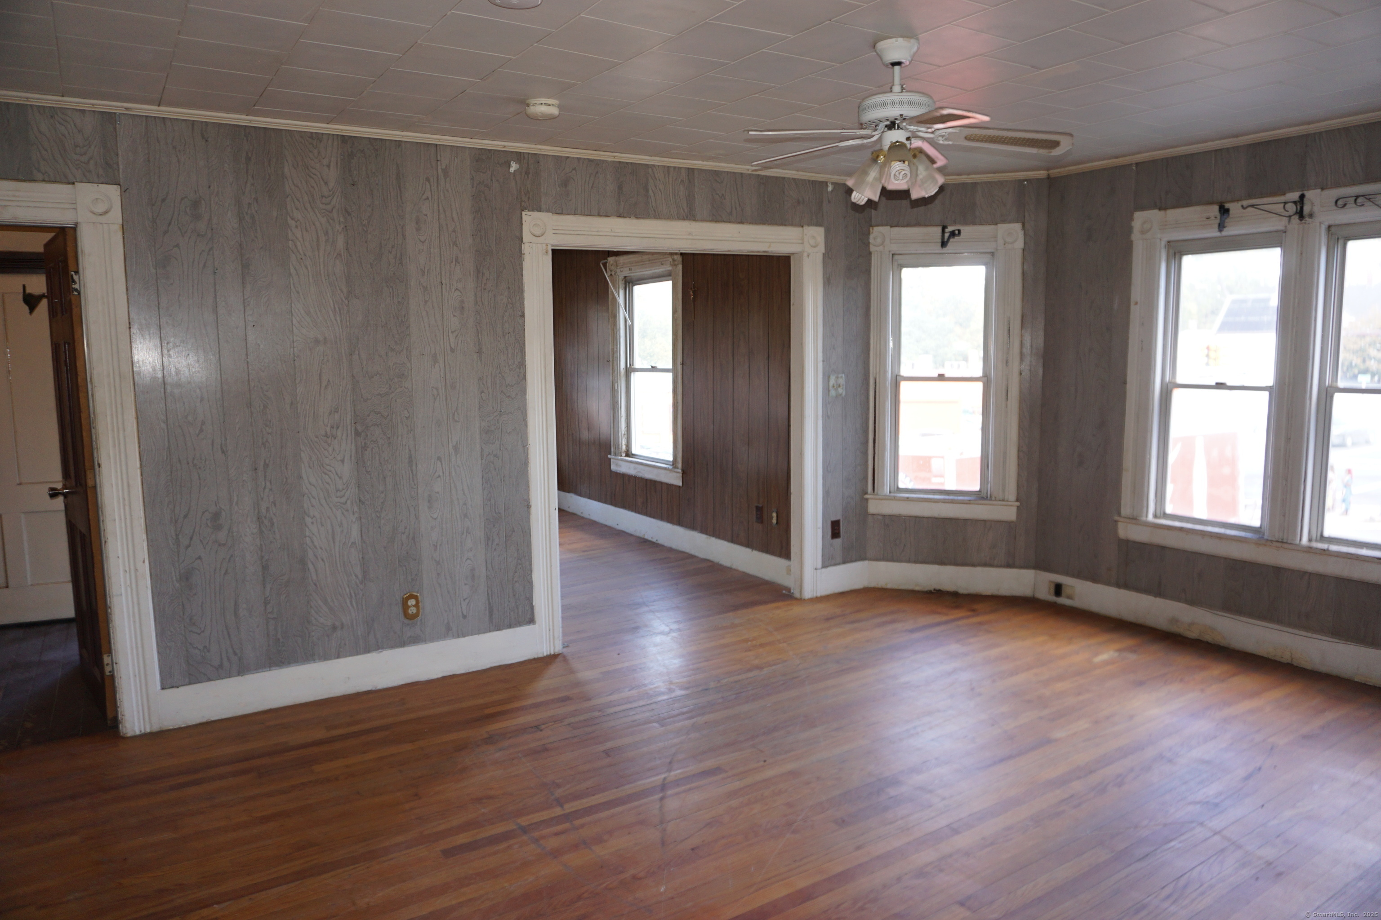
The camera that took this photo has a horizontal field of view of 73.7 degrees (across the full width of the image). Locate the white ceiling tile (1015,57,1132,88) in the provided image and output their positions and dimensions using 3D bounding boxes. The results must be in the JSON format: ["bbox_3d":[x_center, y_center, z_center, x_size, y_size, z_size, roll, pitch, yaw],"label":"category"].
[{"bbox_3d":[1.297,-1.319,3.145,0.302,0.015,0.302,-5,9,-33],"label":"white ceiling tile"}]

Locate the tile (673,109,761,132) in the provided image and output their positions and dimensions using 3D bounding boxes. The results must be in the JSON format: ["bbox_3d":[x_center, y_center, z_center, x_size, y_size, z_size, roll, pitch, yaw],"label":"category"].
[{"bbox_3d":[0.115,-1.403,3.822,0.305,0.018,0.305,-5,9,-33],"label":"tile"}]

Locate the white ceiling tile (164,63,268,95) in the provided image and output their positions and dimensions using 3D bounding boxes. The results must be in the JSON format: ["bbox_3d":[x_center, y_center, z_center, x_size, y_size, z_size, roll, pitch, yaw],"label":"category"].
[{"bbox_3d":[-1.623,-1.307,3.168,0.303,0.016,0.303,-5,9,-33],"label":"white ceiling tile"}]

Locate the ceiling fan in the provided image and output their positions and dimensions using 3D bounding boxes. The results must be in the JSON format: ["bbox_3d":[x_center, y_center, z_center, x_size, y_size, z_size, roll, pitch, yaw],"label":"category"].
[{"bbox_3d":[0.642,-1.025,2.832,1.050,0.480,1.050,-5,9,-31],"label":"ceiling fan"}]

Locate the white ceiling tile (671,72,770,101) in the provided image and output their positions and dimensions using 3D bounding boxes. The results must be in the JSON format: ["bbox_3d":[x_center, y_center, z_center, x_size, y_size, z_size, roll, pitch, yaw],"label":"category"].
[{"bbox_3d":[0.109,-1.332,3.297,0.303,0.016,0.303,-5,9,-33],"label":"white ceiling tile"}]

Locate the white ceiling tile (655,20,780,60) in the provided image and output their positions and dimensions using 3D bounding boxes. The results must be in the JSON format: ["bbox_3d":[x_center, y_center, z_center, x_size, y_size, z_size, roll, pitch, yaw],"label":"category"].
[{"bbox_3d":[0.093,-1.240,2.715,0.303,0.015,0.303,-6,9,-32],"label":"white ceiling tile"}]

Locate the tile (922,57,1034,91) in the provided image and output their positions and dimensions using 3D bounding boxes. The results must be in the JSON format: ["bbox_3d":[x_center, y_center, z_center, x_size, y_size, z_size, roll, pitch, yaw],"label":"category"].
[{"bbox_3d":[0.956,-1.308,3.096,0.305,0.018,0.305,-5,9,-33],"label":"tile"}]

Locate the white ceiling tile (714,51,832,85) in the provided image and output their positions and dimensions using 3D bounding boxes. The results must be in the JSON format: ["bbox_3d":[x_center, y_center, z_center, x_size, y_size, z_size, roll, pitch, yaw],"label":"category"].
[{"bbox_3d":[0.274,-1.300,3.044,0.302,0.015,0.302,-5,9,-33],"label":"white ceiling tile"}]

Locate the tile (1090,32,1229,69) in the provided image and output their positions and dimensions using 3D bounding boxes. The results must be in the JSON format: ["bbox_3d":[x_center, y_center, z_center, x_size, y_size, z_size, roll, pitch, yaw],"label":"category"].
[{"bbox_3d":[1.461,-1.286,2.888,0.302,0.015,0.302,-5,9,-33],"label":"tile"}]

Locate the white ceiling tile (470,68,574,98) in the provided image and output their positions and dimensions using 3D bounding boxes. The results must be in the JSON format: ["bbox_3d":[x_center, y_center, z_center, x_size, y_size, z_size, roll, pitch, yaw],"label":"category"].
[{"bbox_3d":[-0.589,-1.322,3.242,0.303,0.016,0.303,-5,9,-33],"label":"white ceiling tile"}]

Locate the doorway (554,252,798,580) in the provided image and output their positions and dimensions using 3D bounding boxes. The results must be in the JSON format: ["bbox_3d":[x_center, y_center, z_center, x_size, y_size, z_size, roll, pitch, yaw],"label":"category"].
[{"bbox_3d":[-0.033,-0.095,4.833,1.490,1.930,0.140,-5,9,-31],"label":"doorway"}]

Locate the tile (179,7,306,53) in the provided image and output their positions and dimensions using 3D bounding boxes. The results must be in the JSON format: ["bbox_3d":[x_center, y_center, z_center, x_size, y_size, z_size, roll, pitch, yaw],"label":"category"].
[{"bbox_3d":[-1.287,-1.240,2.644,0.302,0.015,0.302,-5,9,-33],"label":"tile"}]

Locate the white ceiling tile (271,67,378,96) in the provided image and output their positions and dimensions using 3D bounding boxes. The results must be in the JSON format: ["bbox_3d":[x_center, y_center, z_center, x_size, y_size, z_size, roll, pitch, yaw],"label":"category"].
[{"bbox_3d":[-1.277,-1.310,3.181,0.305,0.018,0.305,-5,9,-33],"label":"white ceiling tile"}]

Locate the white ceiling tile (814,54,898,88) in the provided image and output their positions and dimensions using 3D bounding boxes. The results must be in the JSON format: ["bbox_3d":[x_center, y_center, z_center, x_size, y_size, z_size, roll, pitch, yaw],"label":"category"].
[{"bbox_3d":[0.616,-1.306,3.075,0.302,0.015,0.302,-5,9,-33],"label":"white ceiling tile"}]

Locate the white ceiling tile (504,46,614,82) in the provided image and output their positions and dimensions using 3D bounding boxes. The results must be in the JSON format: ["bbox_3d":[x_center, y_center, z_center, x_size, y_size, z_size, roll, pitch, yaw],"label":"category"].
[{"bbox_3d":[-0.410,-1.266,2.935,0.303,0.015,0.303,-6,9,-32],"label":"white ceiling tile"}]

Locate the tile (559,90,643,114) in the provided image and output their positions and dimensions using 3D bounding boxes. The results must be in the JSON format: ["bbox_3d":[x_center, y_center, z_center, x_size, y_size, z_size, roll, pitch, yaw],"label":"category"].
[{"bbox_3d":[-0.408,-1.359,3.512,0.305,0.018,0.305,-5,9,-33],"label":"tile"}]

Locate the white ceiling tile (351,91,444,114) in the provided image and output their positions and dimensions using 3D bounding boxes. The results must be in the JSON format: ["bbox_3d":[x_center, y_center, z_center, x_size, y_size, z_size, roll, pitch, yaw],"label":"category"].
[{"bbox_3d":[-1.102,-1.350,3.474,0.302,0.015,0.302,-5,9,-33],"label":"white ceiling tile"}]

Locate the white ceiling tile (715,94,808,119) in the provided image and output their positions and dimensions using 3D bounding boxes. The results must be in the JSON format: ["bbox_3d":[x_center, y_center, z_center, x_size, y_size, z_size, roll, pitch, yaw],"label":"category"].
[{"bbox_3d":[0.281,-1.370,3.569,0.305,0.018,0.305,-5,9,-33],"label":"white ceiling tile"}]

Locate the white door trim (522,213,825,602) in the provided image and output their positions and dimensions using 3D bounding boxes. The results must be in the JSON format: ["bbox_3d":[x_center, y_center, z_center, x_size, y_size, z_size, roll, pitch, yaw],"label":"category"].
[{"bbox_3d":[-0.026,-0.169,4.945,1.807,2.165,0.130,-5,9,-31],"label":"white door trim"}]

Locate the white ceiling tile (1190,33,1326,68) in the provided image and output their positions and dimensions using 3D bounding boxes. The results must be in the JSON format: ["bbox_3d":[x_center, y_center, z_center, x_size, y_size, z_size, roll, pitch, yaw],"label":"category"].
[{"bbox_3d":[1.787,-1.282,2.892,0.303,0.015,0.303,-6,9,-32],"label":"white ceiling tile"}]

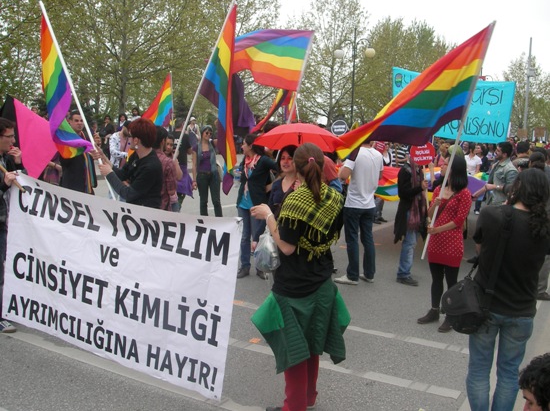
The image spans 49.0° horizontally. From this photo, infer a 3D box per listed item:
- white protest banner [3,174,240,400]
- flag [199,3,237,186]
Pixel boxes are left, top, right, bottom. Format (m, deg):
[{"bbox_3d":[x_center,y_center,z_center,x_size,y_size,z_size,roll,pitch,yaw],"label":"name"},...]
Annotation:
[{"bbox_3d":[-1.138,0.471,4.100,2.030,1.120,0.070,10,6,29],"label":"white protest banner"},{"bbox_3d":[-0.533,-1.001,5.600,0.380,1.720,0.330,3,6,6],"label":"flag"}]

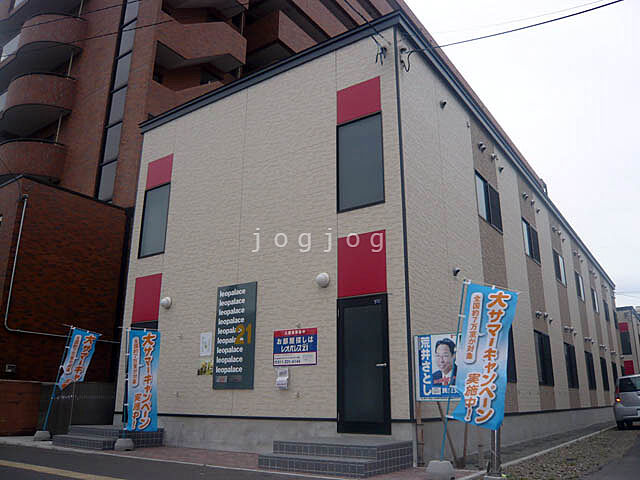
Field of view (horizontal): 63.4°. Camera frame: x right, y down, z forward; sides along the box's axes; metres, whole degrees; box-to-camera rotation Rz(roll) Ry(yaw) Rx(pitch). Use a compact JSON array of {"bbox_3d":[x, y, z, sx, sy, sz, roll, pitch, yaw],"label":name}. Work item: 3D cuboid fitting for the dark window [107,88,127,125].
[{"bbox_3d":[-7.228,-4.728,18.401,0.995,1.388,0.100,-11,-20,34],"label":"dark window"}]

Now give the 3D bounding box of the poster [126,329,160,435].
[{"bbox_3d":[-3.241,2.573,9.550,0.580,1.800,0.050,5,-17,-28],"label":"poster"}]

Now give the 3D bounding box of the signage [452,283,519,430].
[{"bbox_3d":[2.032,1.404,6.397,0.600,1.730,0.120,9,-9,23],"label":"signage"}]

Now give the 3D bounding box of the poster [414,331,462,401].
[{"bbox_3d":[1.656,1.745,7.084,0.770,0.890,0.040,-11,-20,34],"label":"poster"}]

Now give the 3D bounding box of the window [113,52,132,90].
[{"bbox_3d":[-7.178,-6.118,18.854,0.874,1.420,0.100,-11,-20,34],"label":"window"}]

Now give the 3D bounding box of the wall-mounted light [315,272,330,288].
[{"bbox_3d":[0.041,0.655,8.377,0.230,0.240,0.150,-11,-20,34],"label":"wall-mounted light"}]

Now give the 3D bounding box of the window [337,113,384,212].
[{"bbox_3d":[0.657,-1.280,8.530,0.876,1.605,0.090,-11,-20,34],"label":"window"}]

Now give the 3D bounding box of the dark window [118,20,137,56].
[{"bbox_3d":[-7.160,-7.428,19.172,1.015,1.378,0.100,-11,-20,34],"label":"dark window"}]

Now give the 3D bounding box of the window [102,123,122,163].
[{"bbox_3d":[-7.106,-3.319,17.714,0.930,1.400,0.090,-11,-20,34],"label":"window"}]

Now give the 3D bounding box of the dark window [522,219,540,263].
[{"bbox_3d":[6.052,0.067,14.765,0.100,1.031,1.698,-11,-20,34],"label":"dark window"}]

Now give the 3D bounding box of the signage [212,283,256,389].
[{"bbox_3d":[-1.573,1.747,9.459,1.027,1.894,0.060,-11,-20,34],"label":"signage"}]

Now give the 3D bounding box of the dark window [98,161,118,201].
[{"bbox_3d":[-7.229,-1.962,17.562,0.966,1.436,0.100,-11,-20,34],"label":"dark window"}]

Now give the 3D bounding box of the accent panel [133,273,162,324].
[{"bbox_3d":[-3.769,1.271,11.268,0.912,0.989,0.060,-11,-20,34],"label":"accent panel"}]

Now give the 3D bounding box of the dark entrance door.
[{"bbox_3d":[0.646,1.856,7.820,0.912,2.016,0.100,-11,-20,34],"label":"dark entrance door"}]

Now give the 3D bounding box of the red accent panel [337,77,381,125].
[{"bbox_3d":[0.664,-2.379,8.893,0.870,0.681,0.050,-11,-20,34],"label":"red accent panel"}]

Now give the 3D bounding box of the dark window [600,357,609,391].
[{"bbox_3d":[12.141,5.729,22.047,0.090,1.337,1.579,-11,-20,34],"label":"dark window"}]

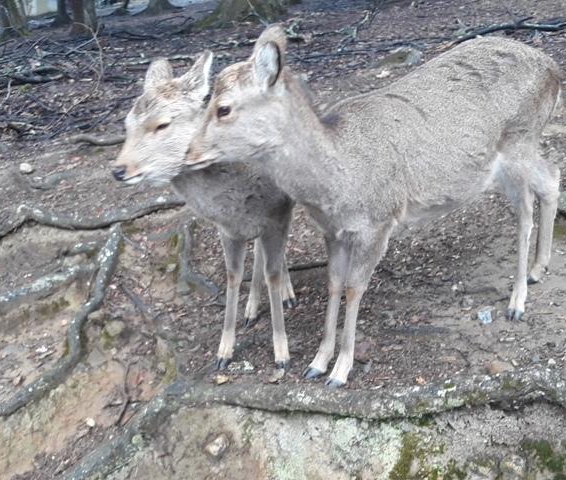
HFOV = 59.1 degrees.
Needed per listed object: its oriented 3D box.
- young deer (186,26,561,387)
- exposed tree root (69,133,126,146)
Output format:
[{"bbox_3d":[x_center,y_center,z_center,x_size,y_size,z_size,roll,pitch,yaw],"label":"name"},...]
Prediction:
[{"bbox_3d":[0.313,-0.073,1.417,1.151,0.973,0.290,-6,16,-20],"label":"young deer"},{"bbox_3d":[-1.243,-0.684,3.400,0.420,0.080,0.120,0,15,0],"label":"exposed tree root"}]

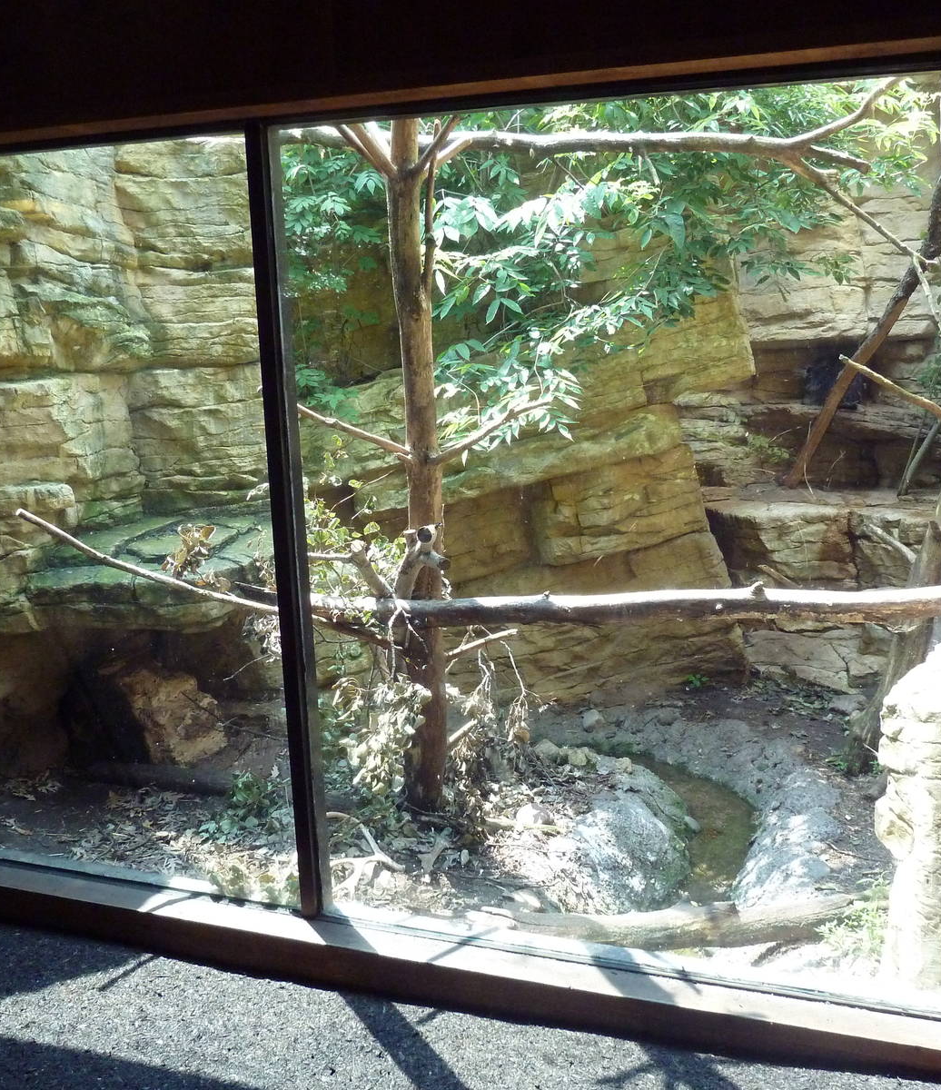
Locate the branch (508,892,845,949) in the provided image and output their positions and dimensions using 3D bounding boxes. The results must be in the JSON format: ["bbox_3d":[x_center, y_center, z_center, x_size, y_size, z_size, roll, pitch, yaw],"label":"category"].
[{"bbox_3d":[0.604,1.094,3.050,1.030,0.130,0.180,-1,8,4],"label":"branch"}]

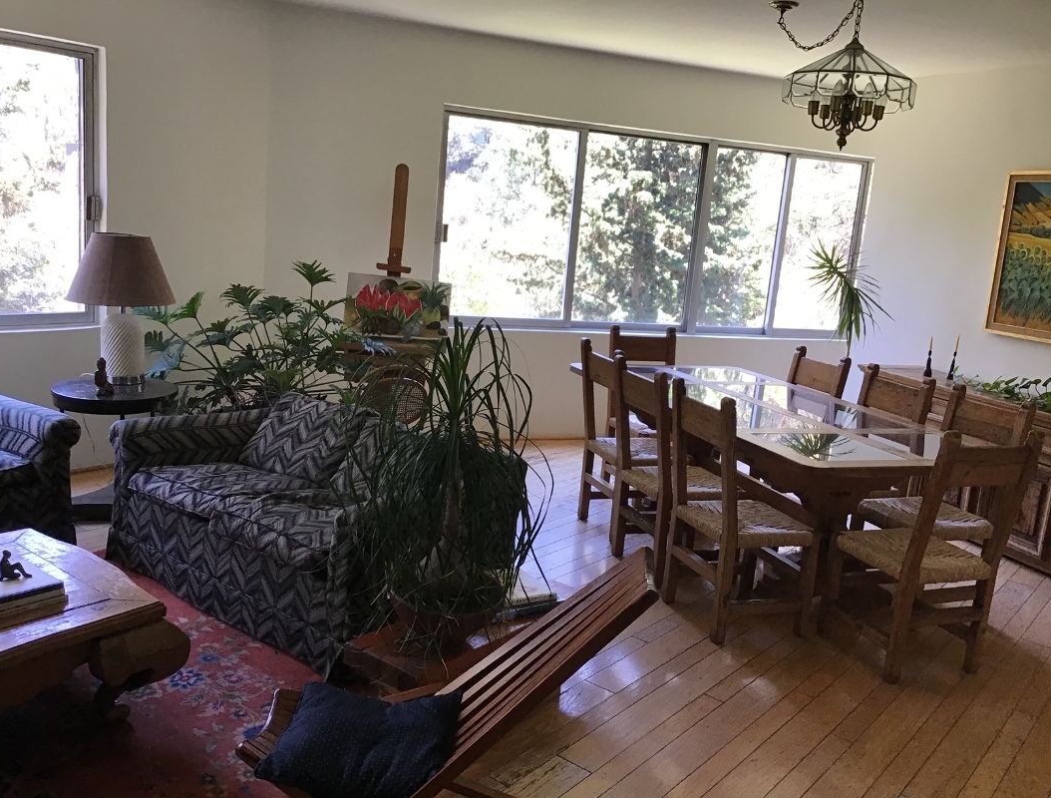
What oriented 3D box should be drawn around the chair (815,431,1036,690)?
[{"bbox_3d":[1.559,0.551,3.704,0.452,0.992,0.515,1,11,-21],"label":"chair"}]

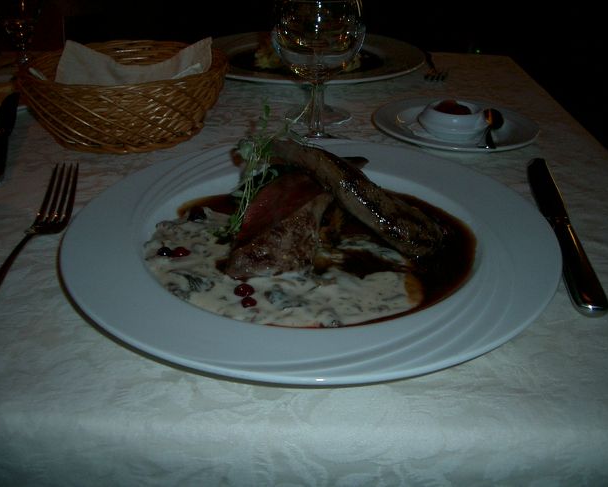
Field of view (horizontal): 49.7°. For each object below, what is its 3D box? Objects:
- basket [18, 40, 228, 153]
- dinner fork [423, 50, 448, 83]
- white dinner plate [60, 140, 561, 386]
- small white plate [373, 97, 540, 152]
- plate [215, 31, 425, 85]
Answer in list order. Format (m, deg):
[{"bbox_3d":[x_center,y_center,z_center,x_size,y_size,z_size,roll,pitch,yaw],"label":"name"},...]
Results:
[{"bbox_3d":[-0.166,-0.139,0.622,0.194,0.073,0.184,1,29,0],"label":"basket"},{"bbox_3d":[0.163,-0.251,0.880,0.025,0.021,0.201,1,29,2],"label":"dinner fork"},{"bbox_3d":[0.004,-0.001,0.425,0.304,0.027,0.304,0,29,0],"label":"white dinner plate"},{"bbox_3d":[0.144,-0.108,0.625,0.155,0.020,0.155,0,29,0],"label":"small white plate"},{"bbox_3d":[0.005,-0.229,0.833,0.296,0.027,0.296,0,29,0],"label":"plate"}]

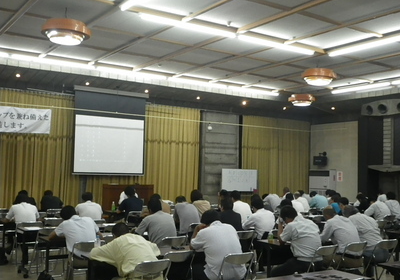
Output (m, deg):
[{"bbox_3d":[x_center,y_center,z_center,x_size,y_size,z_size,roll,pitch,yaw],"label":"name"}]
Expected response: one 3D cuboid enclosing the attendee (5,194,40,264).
[{"bbox_3d":[-3.220,1.614,8.804,0.540,1.240,0.780,3,-5,-35],"label":"attendee"}]

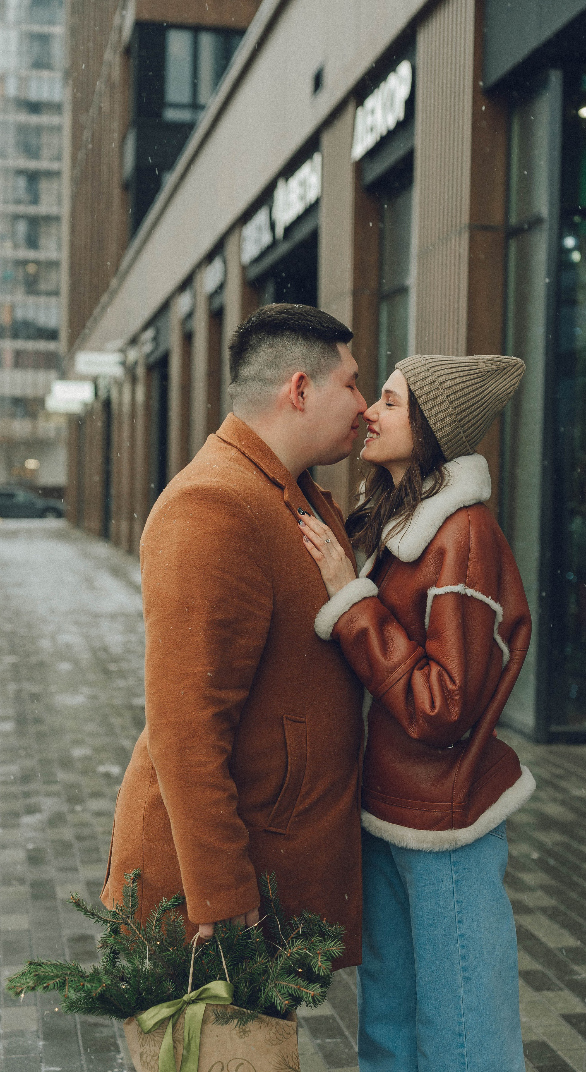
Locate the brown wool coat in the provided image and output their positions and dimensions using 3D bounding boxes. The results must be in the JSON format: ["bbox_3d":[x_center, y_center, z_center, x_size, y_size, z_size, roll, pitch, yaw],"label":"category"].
[{"bbox_3d":[-0.096,0.249,2.680,0.420,0.880,0.560,1,2,3],"label":"brown wool coat"}]

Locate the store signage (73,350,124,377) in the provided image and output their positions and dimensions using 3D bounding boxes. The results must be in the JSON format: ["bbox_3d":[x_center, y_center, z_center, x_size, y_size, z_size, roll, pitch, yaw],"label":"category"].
[{"bbox_3d":[-4.207,-3.725,34.800,1.000,0.520,0.150,1,2,-10],"label":"store signage"}]

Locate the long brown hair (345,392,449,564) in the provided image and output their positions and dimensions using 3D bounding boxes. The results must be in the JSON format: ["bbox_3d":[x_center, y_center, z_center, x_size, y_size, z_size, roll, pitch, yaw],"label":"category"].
[{"bbox_3d":[0.178,-0.108,2.670,0.185,0.300,0.200,1,2,-7],"label":"long brown hair"}]

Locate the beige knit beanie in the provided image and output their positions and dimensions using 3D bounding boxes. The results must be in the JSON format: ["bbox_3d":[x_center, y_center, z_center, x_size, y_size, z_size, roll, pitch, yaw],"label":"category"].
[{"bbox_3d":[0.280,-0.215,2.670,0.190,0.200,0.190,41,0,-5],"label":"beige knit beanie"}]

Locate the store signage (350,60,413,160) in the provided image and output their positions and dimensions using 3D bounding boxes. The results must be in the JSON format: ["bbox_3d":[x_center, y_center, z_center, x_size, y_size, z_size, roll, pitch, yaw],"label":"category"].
[{"bbox_3d":[0.621,-3.041,11.570,0.080,0.380,1.820,1,2,-10],"label":"store signage"}]

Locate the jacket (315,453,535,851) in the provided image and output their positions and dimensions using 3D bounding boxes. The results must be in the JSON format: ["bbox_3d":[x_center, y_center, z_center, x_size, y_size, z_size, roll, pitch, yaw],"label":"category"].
[{"bbox_3d":[0.219,0.192,2.680,0.360,0.630,0.490,1,2,-7],"label":"jacket"}]

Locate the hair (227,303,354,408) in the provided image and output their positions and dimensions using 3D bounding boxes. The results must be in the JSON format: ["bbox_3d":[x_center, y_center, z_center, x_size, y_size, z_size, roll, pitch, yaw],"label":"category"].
[{"bbox_3d":[-0.003,-0.299,2.660,0.207,0.172,0.170,1,2,-3],"label":"hair"}]

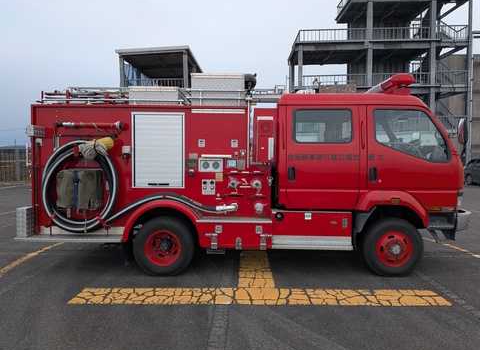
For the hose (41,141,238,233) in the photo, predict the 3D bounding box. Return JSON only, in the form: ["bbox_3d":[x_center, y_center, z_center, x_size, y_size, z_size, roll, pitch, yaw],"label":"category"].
[{"bbox_3d":[-1.254,0.154,4.090,2.300,1.110,0.190,1,4,1],"label":"hose"}]

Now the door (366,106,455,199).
[{"bbox_3d":[2.059,-0.272,4.020,1.040,1.130,0.140,1,4,1],"label":"door"}]

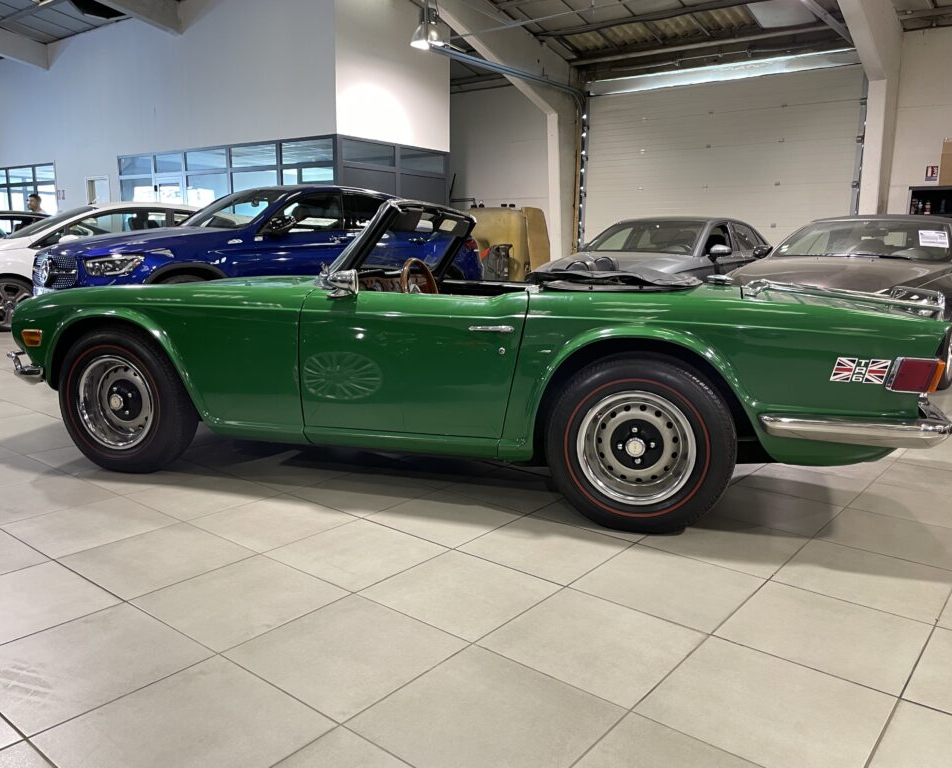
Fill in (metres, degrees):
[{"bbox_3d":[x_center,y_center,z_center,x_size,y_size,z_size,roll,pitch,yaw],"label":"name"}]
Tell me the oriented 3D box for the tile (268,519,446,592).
[{"bbox_3d":[-0.389,0.559,2.547,0.447,0.010,0.447,9,13,38],"label":"tile"}]

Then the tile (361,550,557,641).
[{"bbox_3d":[-0.042,0.613,2.271,0.447,0.010,0.447,9,13,38],"label":"tile"}]

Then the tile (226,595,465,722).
[{"bbox_3d":[-0.322,0.669,1.929,0.447,0.010,0.447,9,13,38],"label":"tile"}]

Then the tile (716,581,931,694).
[{"bbox_3d":[0.944,0.669,2.076,0.445,0.010,0.445,9,13,38],"label":"tile"}]

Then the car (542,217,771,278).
[{"bbox_3d":[2.390,-1.367,9.582,1.810,1.420,4.550,9,13,37],"label":"car"}]

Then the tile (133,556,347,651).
[{"bbox_3d":[-0.672,0.618,2.216,0.445,0.010,0.445,9,13,38],"label":"tile"}]

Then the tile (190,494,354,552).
[{"bbox_3d":[-0.740,0.508,2.839,0.445,0.010,0.445,9,13,38],"label":"tile"}]

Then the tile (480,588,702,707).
[{"bbox_3d":[0.311,0.670,2.008,0.445,0.010,0.445,9,13,38],"label":"tile"}]

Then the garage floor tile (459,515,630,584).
[{"bbox_3d":[0.237,0.556,2.614,0.447,0.010,0.447,9,13,38],"label":"garage floor tile"}]

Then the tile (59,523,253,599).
[{"bbox_3d":[-1.020,0.561,2.480,0.447,0.010,0.447,9,13,38],"label":"tile"}]

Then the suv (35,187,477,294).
[{"bbox_3d":[-1.962,-1.267,8.139,4.730,1.600,1.900,-9,14,-43],"label":"suv"}]

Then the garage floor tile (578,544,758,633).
[{"bbox_3d":[0.593,0.615,2.353,0.445,0.010,0.445,9,13,38],"label":"garage floor tile"}]

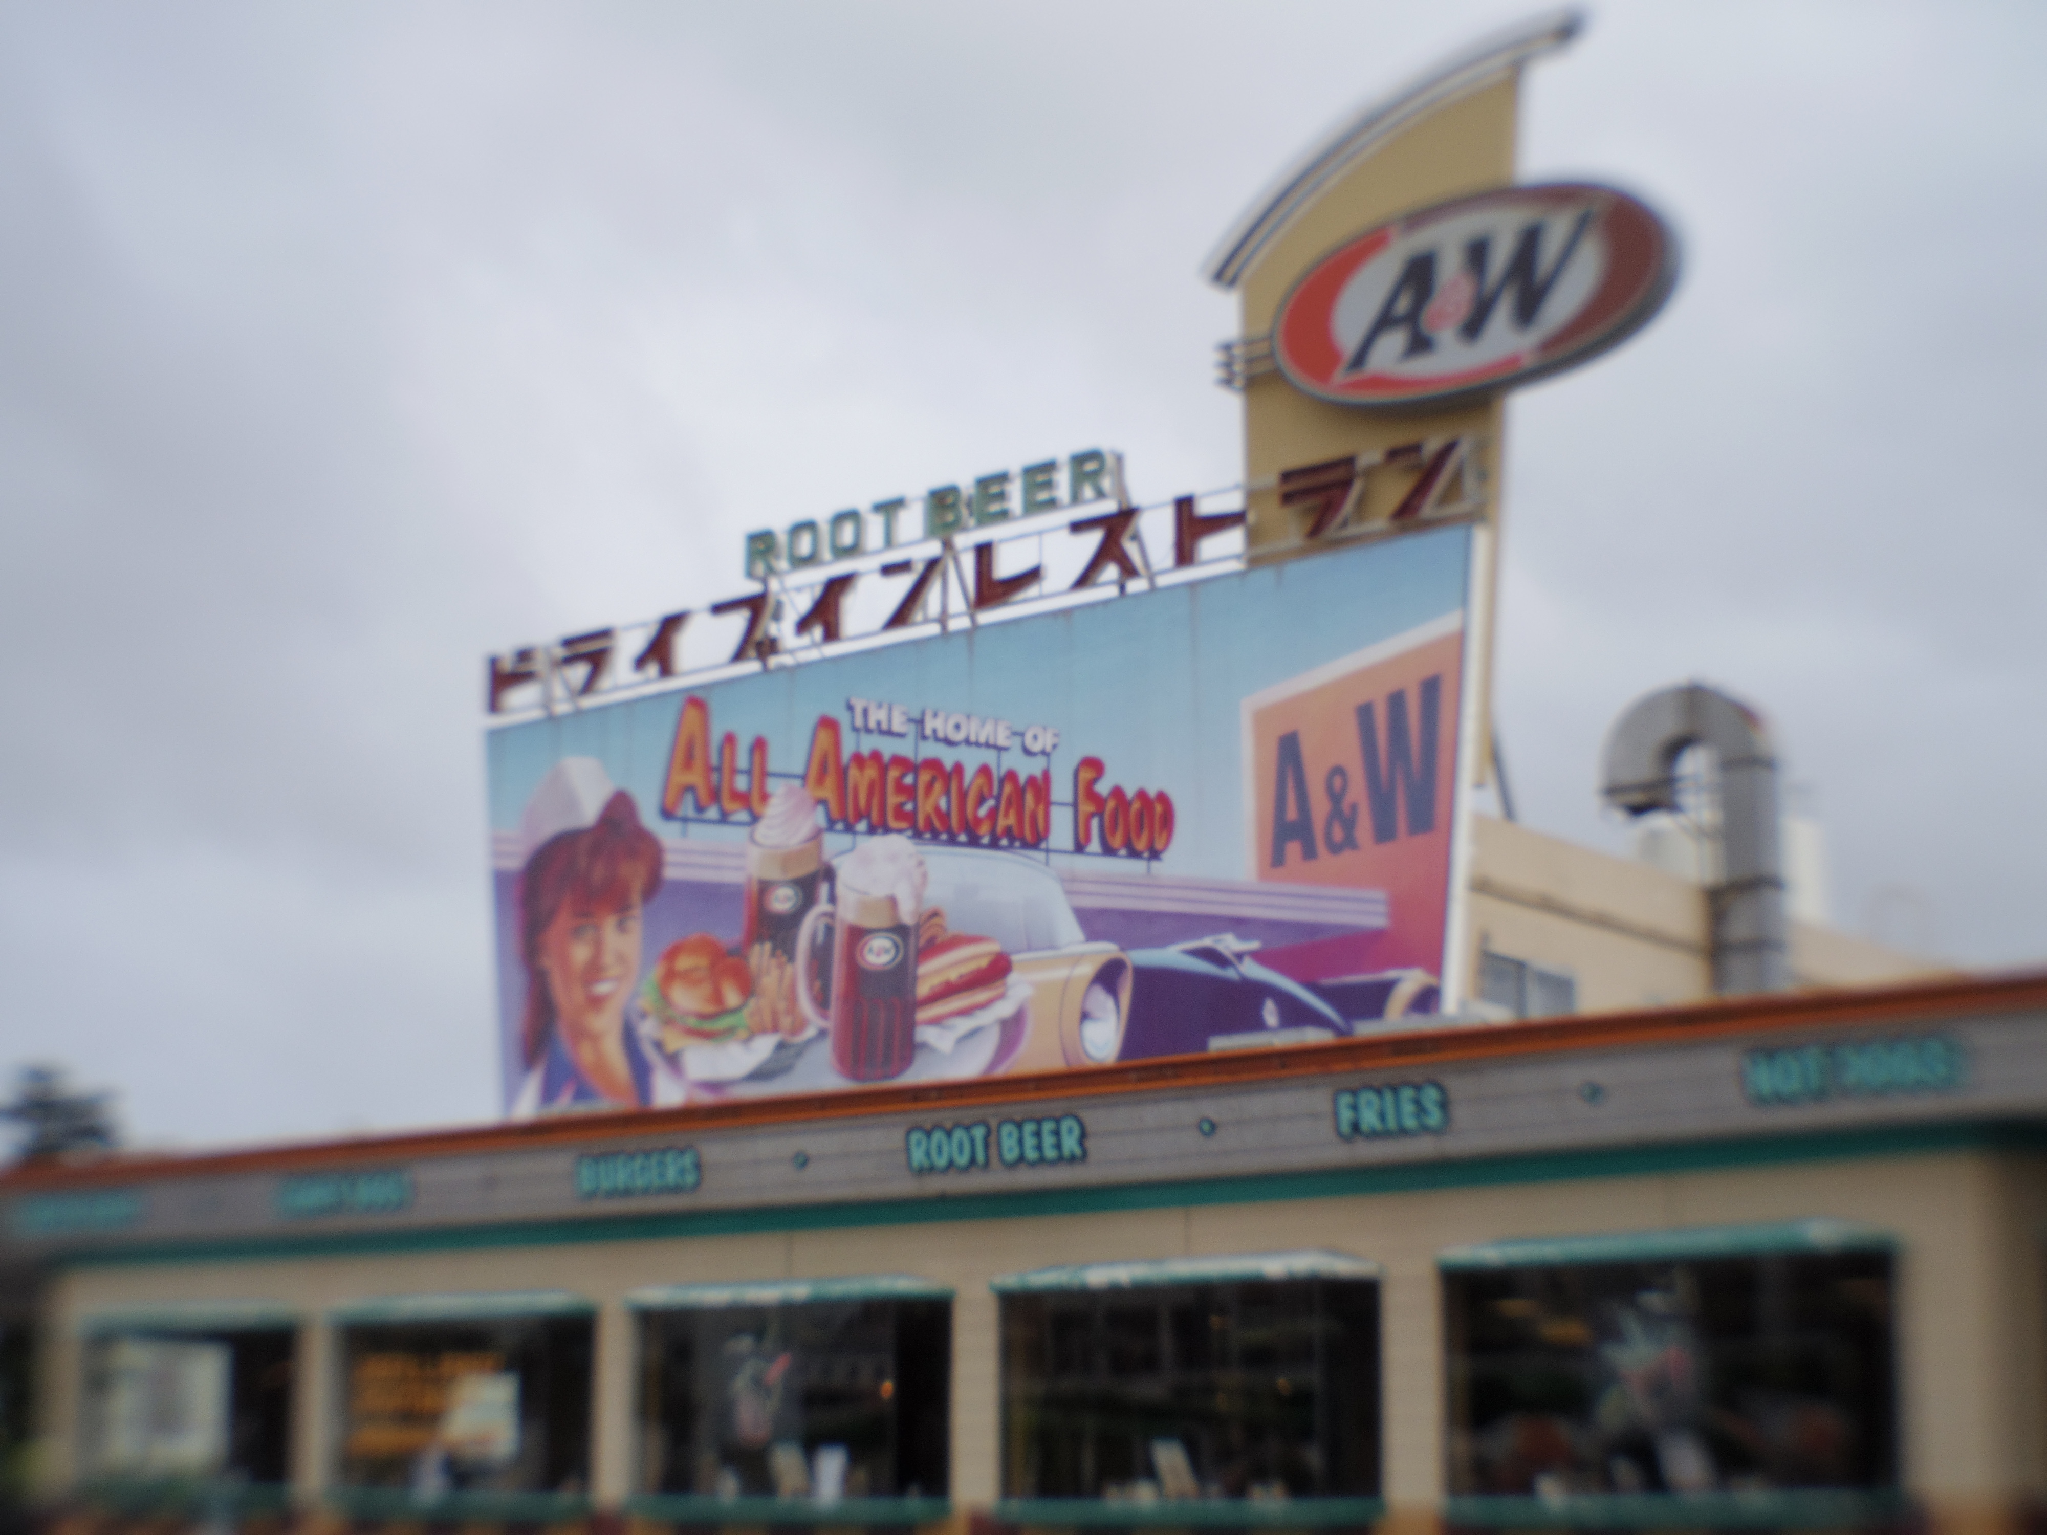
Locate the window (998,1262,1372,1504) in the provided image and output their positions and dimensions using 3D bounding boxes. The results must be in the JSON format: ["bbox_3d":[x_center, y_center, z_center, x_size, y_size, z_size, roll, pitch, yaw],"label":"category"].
[{"bbox_3d":[0.905,3.533,17.919,2.504,1.286,0.150,-10,-16,36],"label":"window"}]

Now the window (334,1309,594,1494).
[{"bbox_3d":[-3.875,4.326,21.497,2.504,1.286,0.150,-10,-16,36],"label":"window"}]

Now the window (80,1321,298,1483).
[{"bbox_3d":[-6.230,4.704,23.286,2.504,1.286,0.150,-10,-16,36],"label":"window"}]

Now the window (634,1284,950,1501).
[{"bbox_3d":[-1.493,3.937,19.708,2.504,1.286,0.150,-10,-16,36],"label":"window"}]

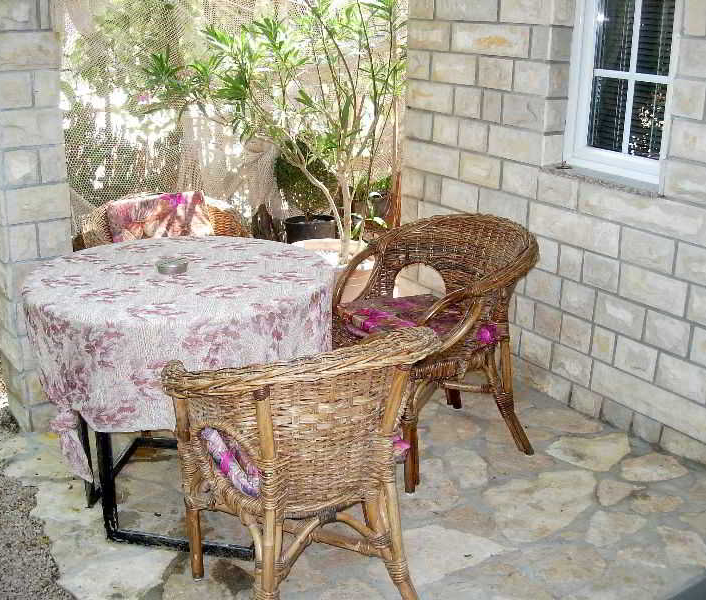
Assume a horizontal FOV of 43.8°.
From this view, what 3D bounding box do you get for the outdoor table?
[{"bbox_3d":[-0.545,0.262,2.878,0.950,0.738,0.950,1,18,0],"label":"outdoor table"}]

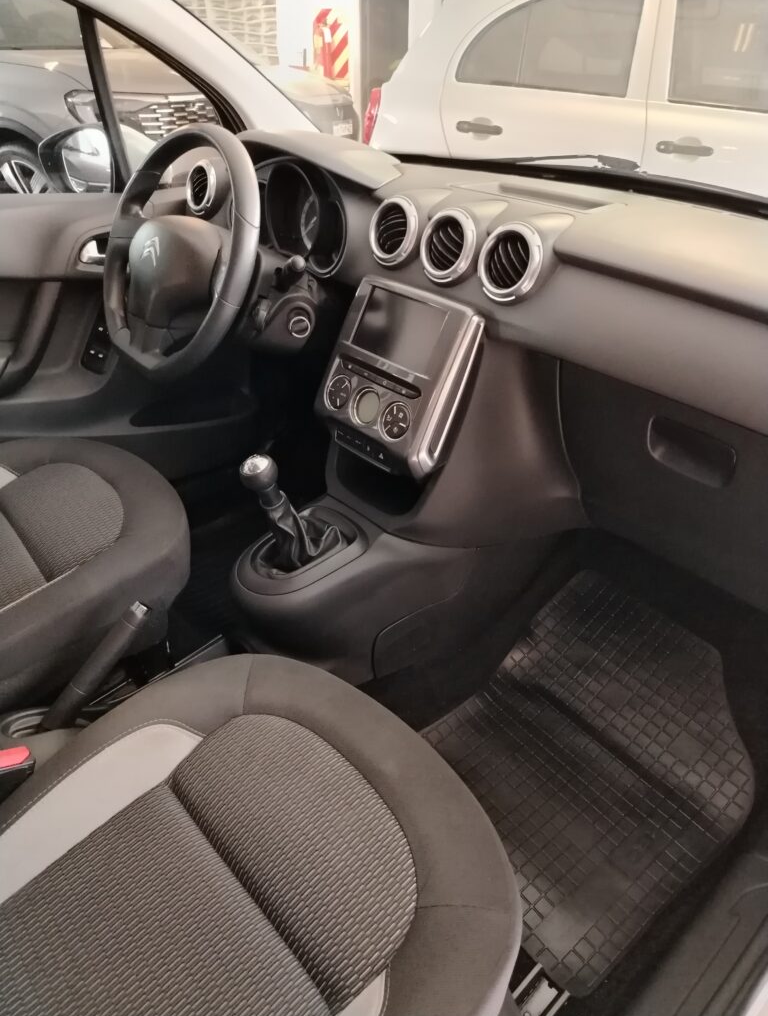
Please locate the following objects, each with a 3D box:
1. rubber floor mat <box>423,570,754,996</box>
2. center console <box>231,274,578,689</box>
[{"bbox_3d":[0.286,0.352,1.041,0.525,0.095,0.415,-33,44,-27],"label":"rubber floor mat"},{"bbox_3d":[0.012,-0.042,1.003,0.530,0.510,0.290,-24,40,-33],"label":"center console"}]

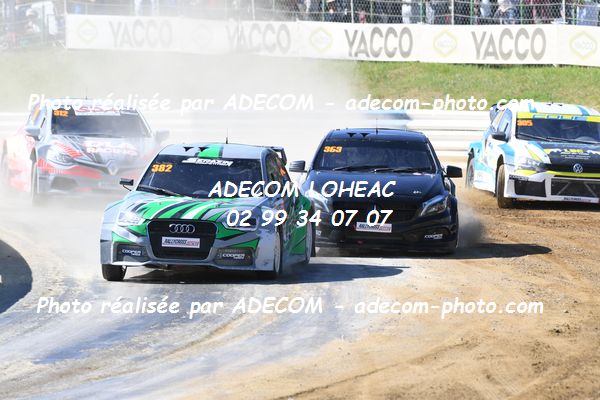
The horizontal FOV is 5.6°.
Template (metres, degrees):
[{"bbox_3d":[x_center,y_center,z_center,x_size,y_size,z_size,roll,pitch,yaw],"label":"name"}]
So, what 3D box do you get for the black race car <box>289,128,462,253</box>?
[{"bbox_3d":[0.855,-0.152,70.416,1.880,1.350,4.300,1,3,1],"label":"black race car"}]

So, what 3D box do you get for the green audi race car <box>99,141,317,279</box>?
[{"bbox_3d":[-0.929,0.081,66.024,1.870,1.370,4.150,1,3,7],"label":"green audi race car"}]

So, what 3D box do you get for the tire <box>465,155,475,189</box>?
[{"bbox_3d":[2.453,-0.332,84.500,0.240,0.640,0.640,0,3,-7],"label":"tire"}]

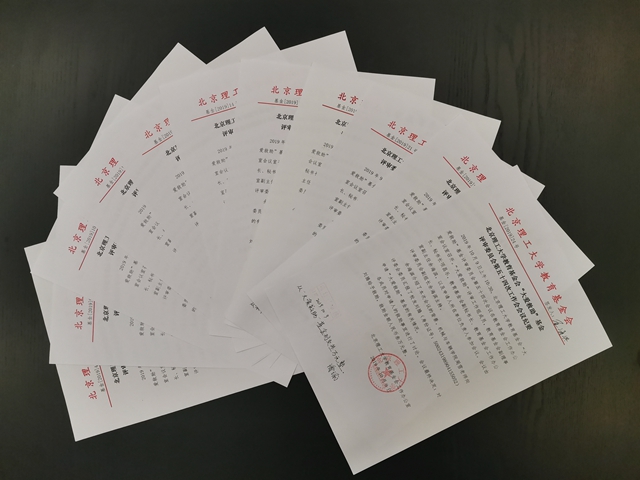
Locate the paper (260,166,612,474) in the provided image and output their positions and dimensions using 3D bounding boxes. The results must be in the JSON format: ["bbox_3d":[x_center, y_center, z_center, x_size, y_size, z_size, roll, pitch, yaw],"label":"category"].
[{"bbox_3d":[0.121,0.081,0.500,0.297,0.006,0.210,-26,86,-1],"label":"paper"}]

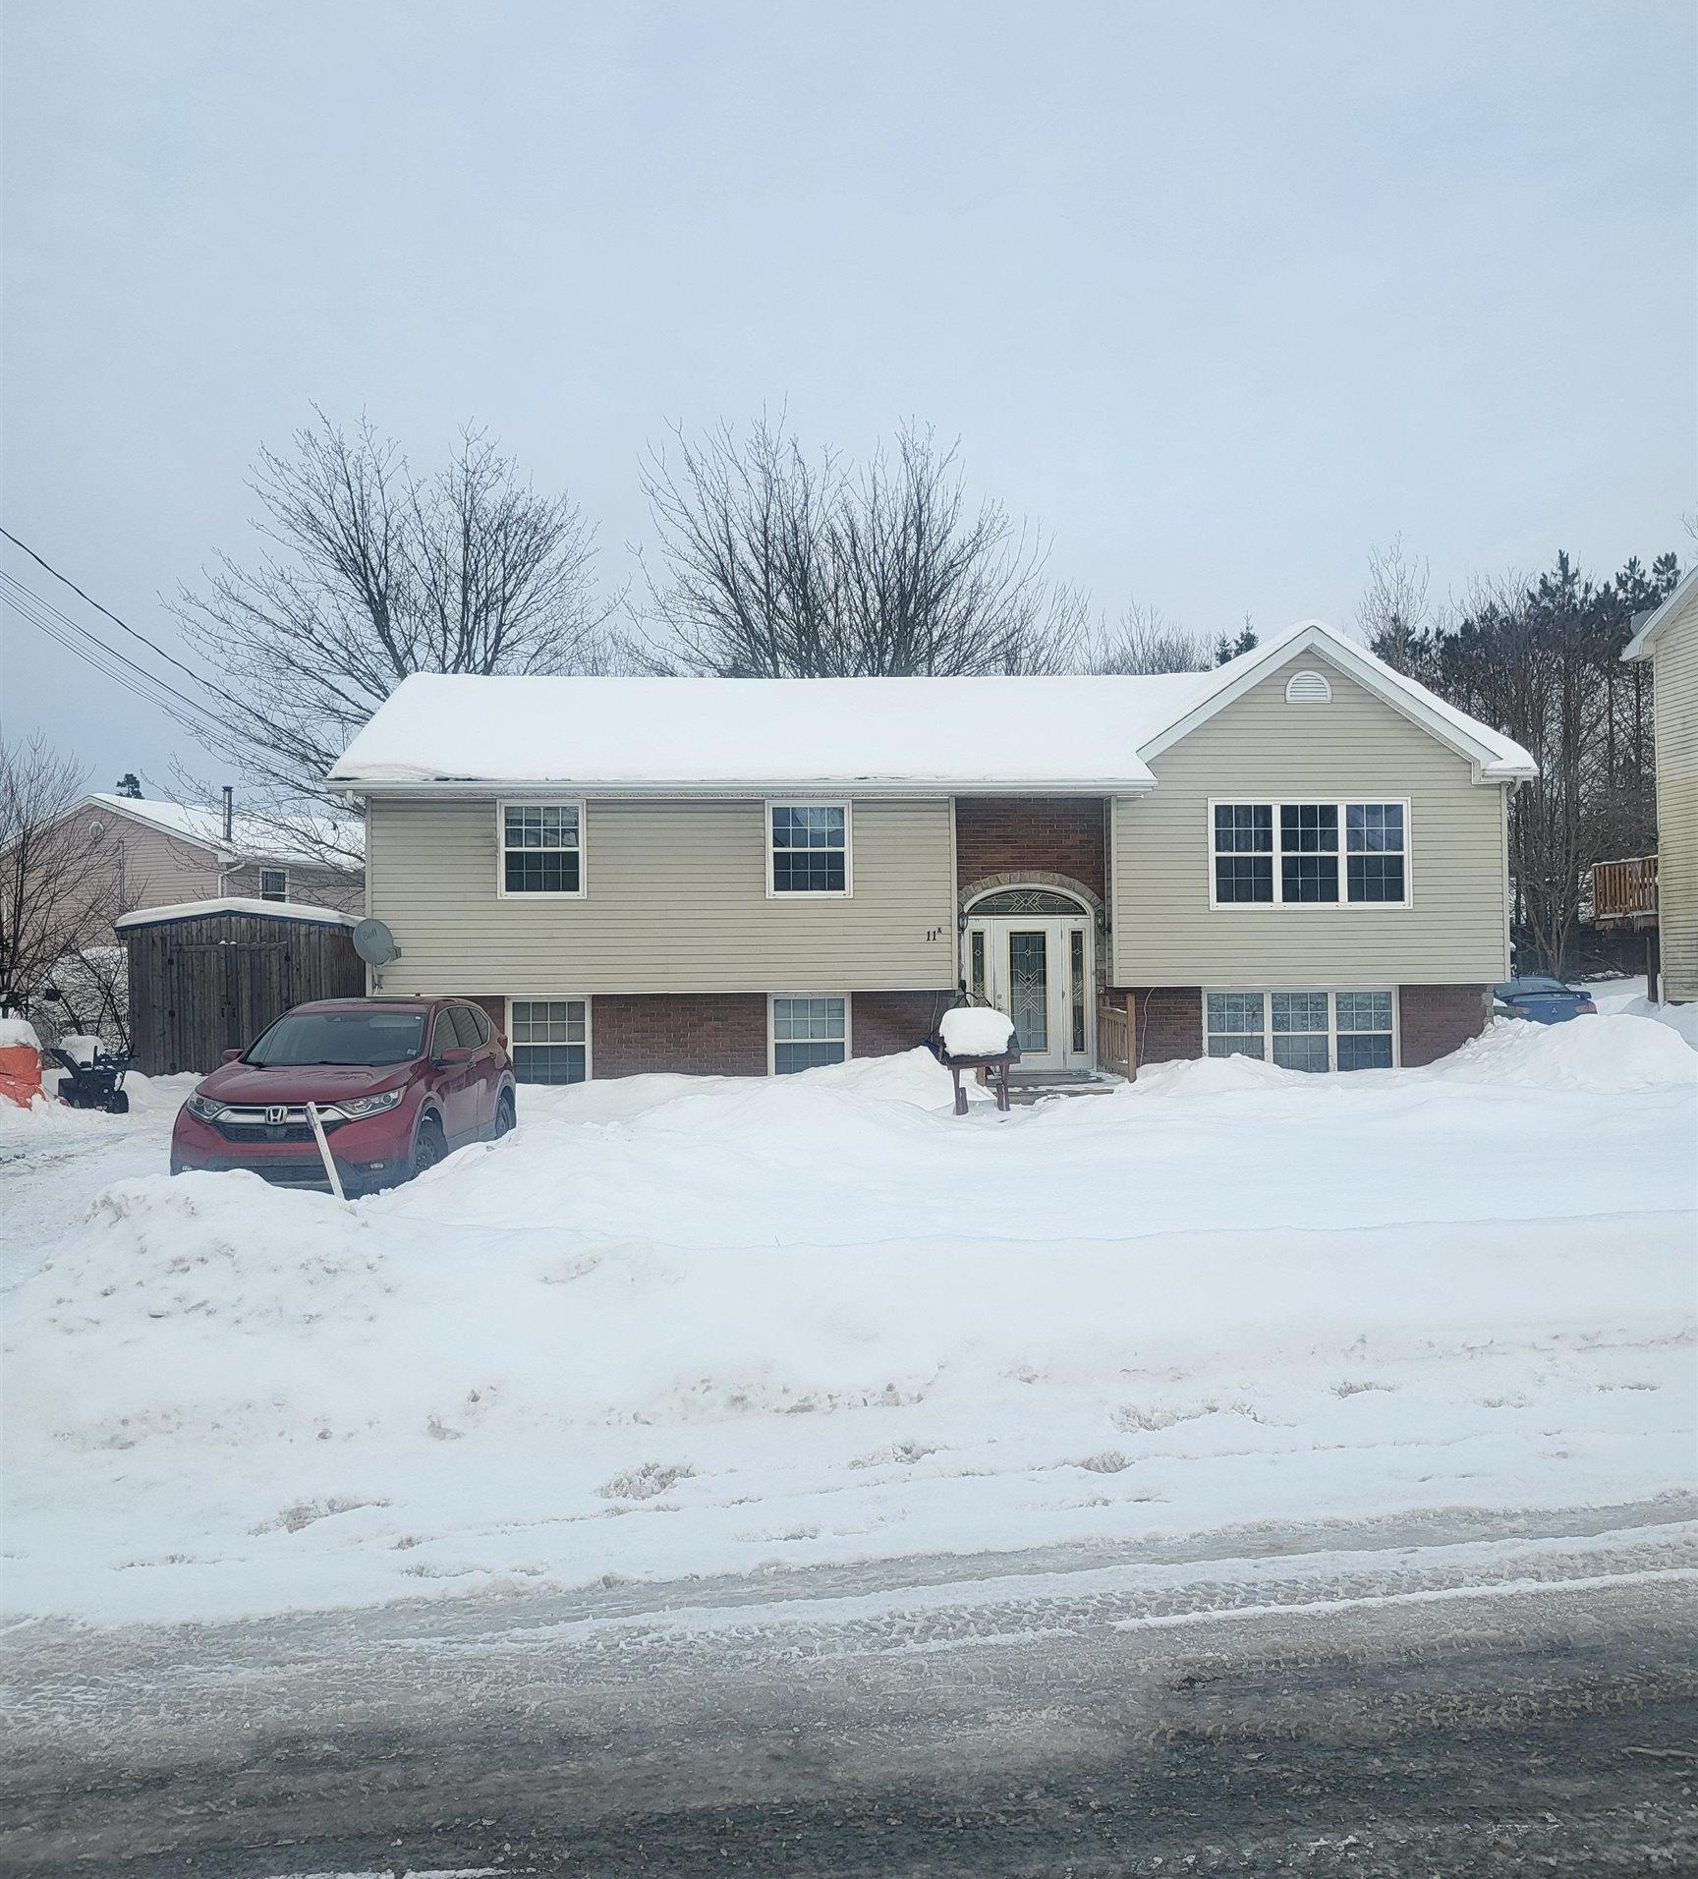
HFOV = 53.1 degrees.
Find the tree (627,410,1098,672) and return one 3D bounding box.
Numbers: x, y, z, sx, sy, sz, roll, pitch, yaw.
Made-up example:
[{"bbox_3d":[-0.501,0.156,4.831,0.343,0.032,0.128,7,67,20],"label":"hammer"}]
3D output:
[{"bbox_3d":[0.286,-4.315,36.324,9.720,13.510,9.230,-1,-1,-4],"label":"tree"}]

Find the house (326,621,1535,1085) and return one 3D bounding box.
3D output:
[{"bbox_3d":[0.952,-0.905,26.193,15.330,6.050,9.700,-1,-1,-4],"label":"house"}]

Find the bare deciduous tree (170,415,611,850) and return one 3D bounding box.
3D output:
[{"bbox_3d":[-9.068,-3.950,33.833,8.740,12.860,8.470,-1,-1,-4],"label":"bare deciduous tree"}]

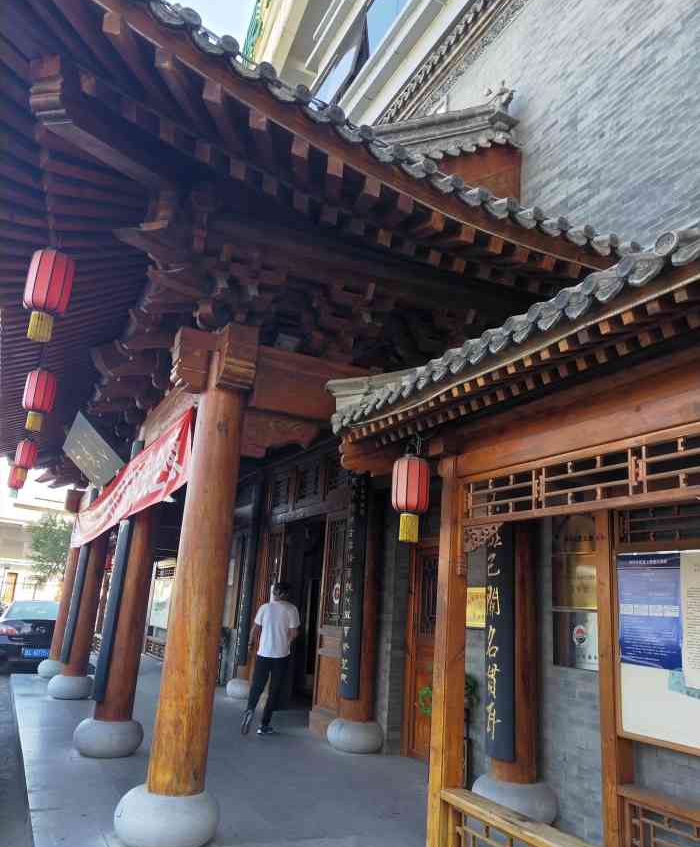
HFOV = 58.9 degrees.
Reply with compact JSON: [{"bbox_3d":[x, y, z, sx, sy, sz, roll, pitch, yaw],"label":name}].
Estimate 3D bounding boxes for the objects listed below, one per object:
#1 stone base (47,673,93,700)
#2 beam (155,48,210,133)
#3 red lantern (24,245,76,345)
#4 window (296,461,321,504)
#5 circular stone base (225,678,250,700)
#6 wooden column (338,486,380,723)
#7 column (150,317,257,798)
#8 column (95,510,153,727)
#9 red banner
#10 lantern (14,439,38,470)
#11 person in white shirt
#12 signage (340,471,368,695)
[{"bbox_3d":[-3.947,3.707,8.786,0.600,0.340,0.600,13,-19,-26],"label":"stone base"},{"bbox_3d":[-0.838,-1.695,3.188,0.080,0.090,0.560,1,-5,8],"label":"beam"},{"bbox_3d":[-1.959,-0.818,4.002,0.282,0.575,0.282,13,-19,-26],"label":"red lantern"},{"bbox_3d":[-0.617,0.877,9.216,0.058,0.569,0.730,13,-19,-26],"label":"window"},{"bbox_3d":[-1.640,4.154,9.748,0.625,0.296,0.625,4,-17,1],"label":"circular stone base"},{"bbox_3d":[0.177,1.826,7.181,0.339,2.949,0.339,13,-19,-26],"label":"wooden column"},{"bbox_3d":[-1.007,0.800,4.354,0.345,3.161,0.345,13,-19,-26],"label":"column"},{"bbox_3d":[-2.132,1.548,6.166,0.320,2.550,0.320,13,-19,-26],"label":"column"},{"bbox_3d":[-2.922,0.976,7.523,0.100,0.620,7.600,13,-19,-26],"label":"red banner"},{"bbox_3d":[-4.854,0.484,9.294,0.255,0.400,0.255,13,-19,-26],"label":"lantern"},{"bbox_3d":[-0.965,2.790,7.450,0.530,1.710,0.460,-3,-18,22],"label":"person in white shirt"},{"bbox_3d":[0.029,1.780,6.998,0.120,2.460,0.340,13,-19,-26],"label":"signage"}]

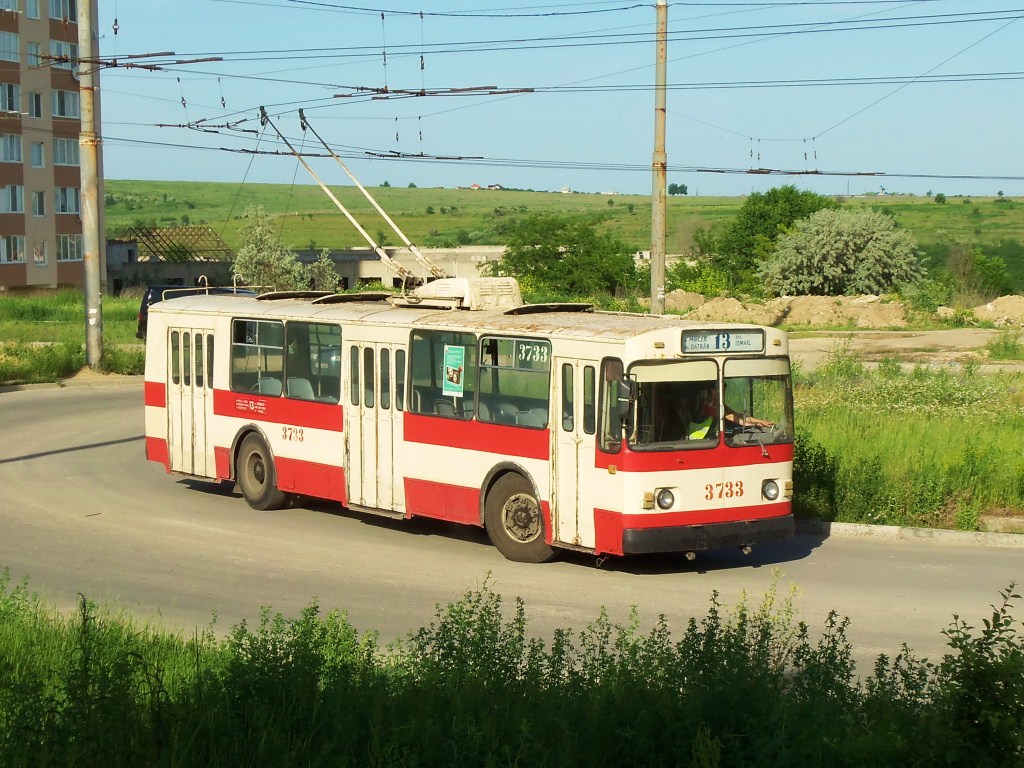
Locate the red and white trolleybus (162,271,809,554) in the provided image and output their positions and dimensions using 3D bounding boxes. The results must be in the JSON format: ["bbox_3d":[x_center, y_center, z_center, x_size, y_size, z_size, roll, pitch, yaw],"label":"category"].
[{"bbox_3d":[-1.200,0.200,24.850,2.500,3.330,11.600,-3,6,-39],"label":"red and white trolleybus"}]

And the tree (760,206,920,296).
[{"bbox_3d":[15.450,-5.960,86.000,7.600,4.600,7.200,0,5,0],"label":"tree"}]

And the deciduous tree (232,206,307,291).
[{"bbox_3d":[-10.580,-5.450,80.000,3.300,4.600,3.200,0,5,0],"label":"deciduous tree"}]

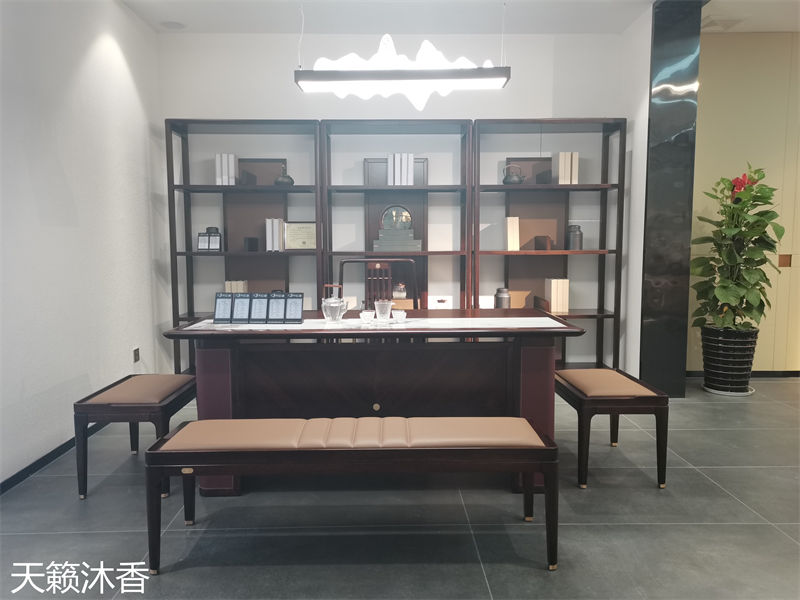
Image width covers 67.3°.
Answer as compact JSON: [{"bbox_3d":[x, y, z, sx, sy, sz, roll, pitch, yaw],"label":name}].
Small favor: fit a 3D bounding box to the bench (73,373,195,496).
[{"bbox_3d":[-1.221,0.635,2.914,0.392,0.432,0.593,0,5,-2],"label":"bench"}]

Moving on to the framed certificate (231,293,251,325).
[{"bbox_3d":[-0.749,0.043,2.849,0.082,0.147,0.025,0,-12,0],"label":"framed certificate"}]

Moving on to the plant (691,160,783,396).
[{"bbox_3d":[2.494,-0.161,4.515,0.630,1.702,0.600,0,5,0],"label":"plant"}]

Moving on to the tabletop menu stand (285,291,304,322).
[{"bbox_3d":[-0.499,0.043,2.844,0.082,0.147,0.025,0,-12,0],"label":"tabletop menu stand"}]

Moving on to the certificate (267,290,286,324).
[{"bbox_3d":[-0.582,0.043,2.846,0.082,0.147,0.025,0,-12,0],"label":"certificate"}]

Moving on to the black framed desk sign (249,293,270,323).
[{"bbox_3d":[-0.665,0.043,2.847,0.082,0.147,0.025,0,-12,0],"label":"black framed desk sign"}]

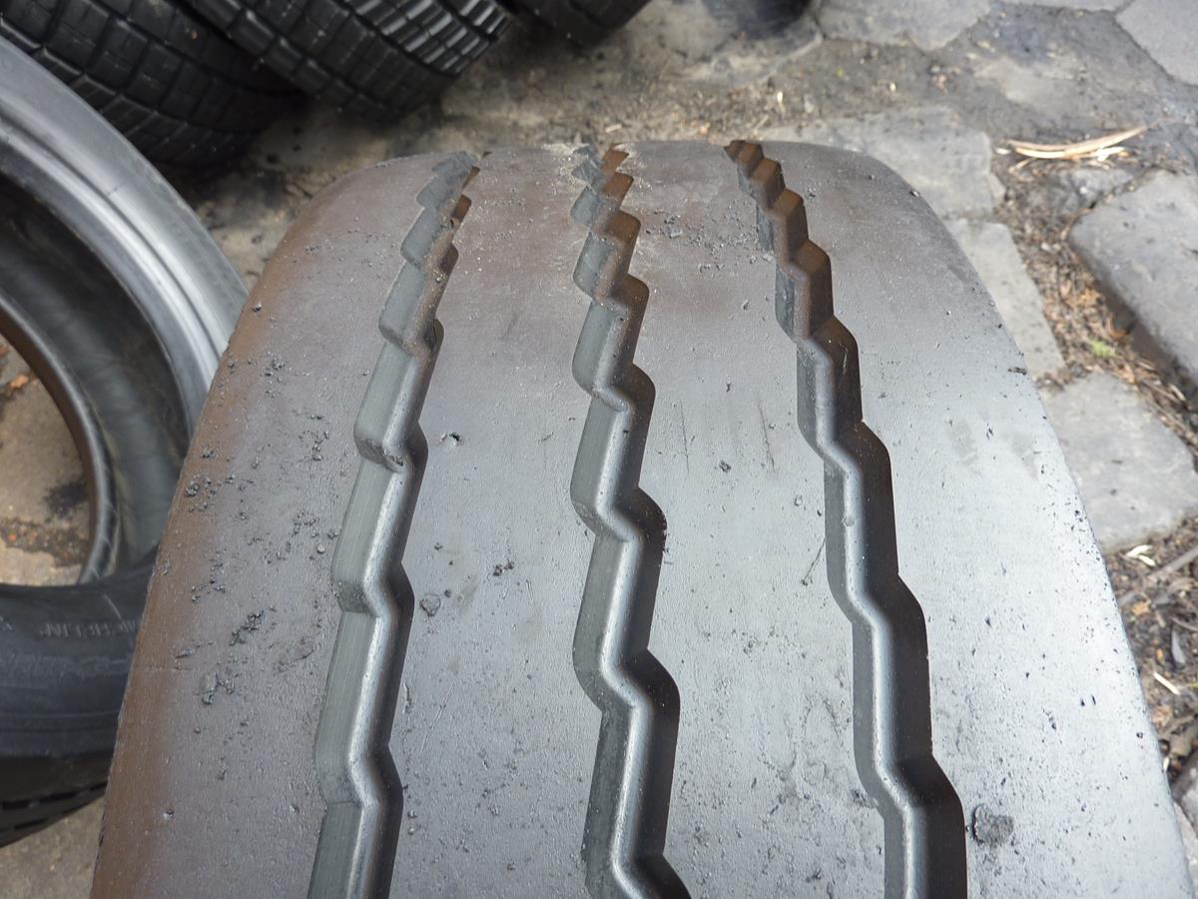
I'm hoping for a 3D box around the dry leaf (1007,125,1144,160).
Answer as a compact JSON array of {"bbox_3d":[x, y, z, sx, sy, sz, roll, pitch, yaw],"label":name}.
[{"bbox_3d":[0.892,-0.569,1.610,0.252,0.020,0.058,-5,58,0],"label":"dry leaf"}]

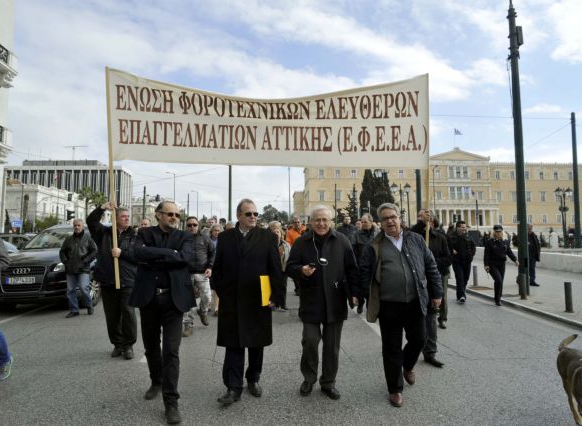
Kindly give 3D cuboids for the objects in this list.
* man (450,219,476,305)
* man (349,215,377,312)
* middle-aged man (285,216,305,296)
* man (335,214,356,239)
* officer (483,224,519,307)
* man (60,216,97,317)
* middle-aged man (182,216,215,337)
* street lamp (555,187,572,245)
[{"bbox_3d":[3.681,1.050,9.100,0.540,1.760,0.460,1,-4,-6],"label":"man"},{"bbox_3d":[1.345,0.907,7.700,0.570,1.820,0.480,0,-4,6],"label":"man"},{"bbox_3d":[0.125,0.984,9.700,0.550,1.790,0.470,0,-4,0],"label":"middle-aged man"},{"bbox_3d":[1.287,0.939,9.800,0.550,1.790,0.450,0,-4,0],"label":"man"},{"bbox_3d":[4.418,1.091,8.950,0.680,1.680,0.500,0,-4,9],"label":"officer"},{"bbox_3d":[-3.857,0.987,7.750,0.620,1.760,0.500,1,-4,-5],"label":"man"},{"bbox_3d":[-1.407,0.930,6.350,0.580,1.760,0.550,0,-4,-2],"label":"middle-aged man"},{"bbox_3d":[17.914,0.427,28.000,1.100,4.300,0.450,0,-4,6],"label":"street lamp"}]

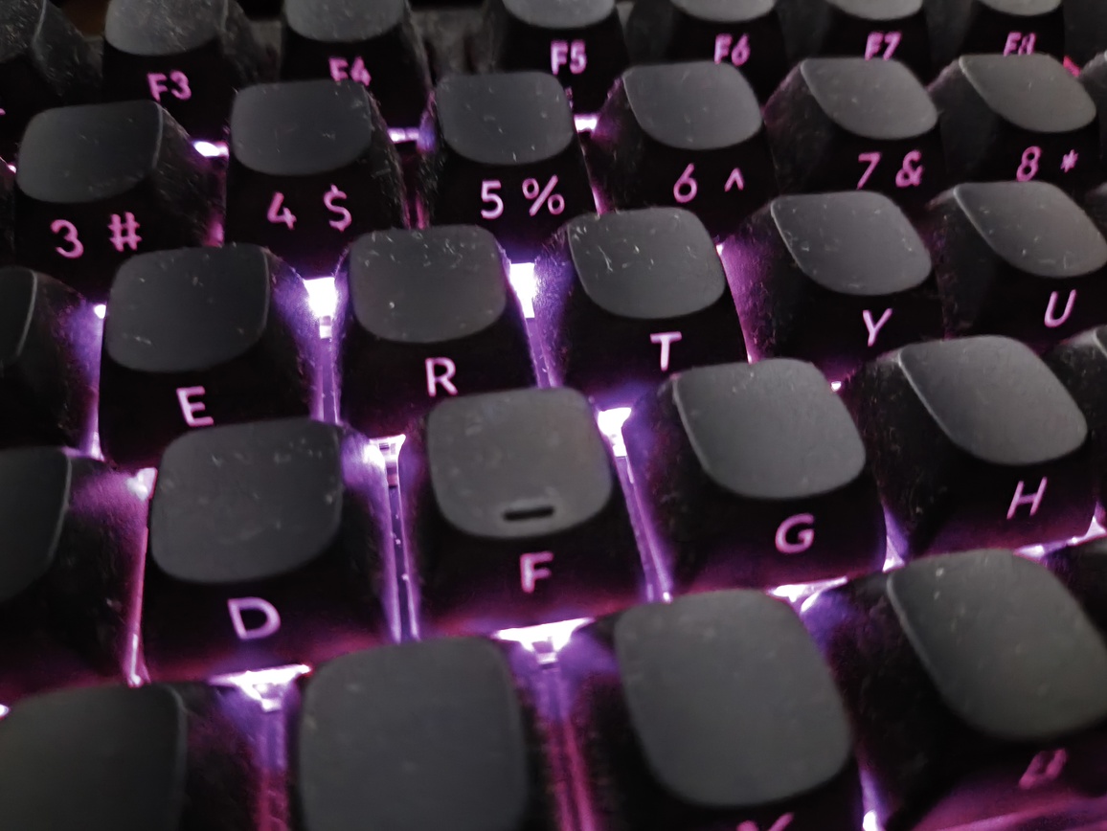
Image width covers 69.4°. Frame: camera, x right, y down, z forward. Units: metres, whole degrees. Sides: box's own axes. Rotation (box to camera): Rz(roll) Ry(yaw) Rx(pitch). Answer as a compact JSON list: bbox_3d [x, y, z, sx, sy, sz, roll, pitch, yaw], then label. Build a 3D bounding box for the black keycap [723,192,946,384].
[{"bbox_3d":[0.027,-0.014,0.076,0.018,0.010,0.018,-7,56,-9],"label":"black keycap"}]

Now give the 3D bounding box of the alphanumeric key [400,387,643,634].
[{"bbox_3d":[-0.003,0.006,0.061,0.018,0.010,0.018,-7,56,-9],"label":"alphanumeric key"}]

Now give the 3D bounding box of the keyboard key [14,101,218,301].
[{"bbox_3d":[-0.042,-0.022,0.075,0.018,0.009,0.018,-7,58,-9],"label":"keyboard key"}]

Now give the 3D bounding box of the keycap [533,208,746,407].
[{"bbox_3d":[0.008,-0.012,0.073,0.018,0.009,0.018,-7,58,-9],"label":"keycap"}]

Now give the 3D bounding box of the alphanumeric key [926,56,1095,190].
[{"bbox_3d":[0.051,-0.033,0.090,0.018,0.009,0.018,-7,58,-9],"label":"alphanumeric key"}]

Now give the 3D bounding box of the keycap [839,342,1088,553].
[{"bbox_3d":[0.035,0.001,0.067,0.018,0.010,0.018,-7,56,-9],"label":"keycap"}]

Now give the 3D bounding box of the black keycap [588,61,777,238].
[{"bbox_3d":[0.014,-0.029,0.084,0.018,0.009,0.018,-7,58,-9],"label":"black keycap"}]

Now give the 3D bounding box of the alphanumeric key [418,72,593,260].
[{"bbox_3d":[-0.005,-0.026,0.081,0.018,0.009,0.018,-7,58,-9],"label":"alphanumeric key"}]

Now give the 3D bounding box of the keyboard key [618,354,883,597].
[{"bbox_3d":[0.016,0.004,0.063,0.018,0.009,0.018,-7,58,-9],"label":"keyboard key"}]

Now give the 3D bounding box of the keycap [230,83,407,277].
[{"bbox_3d":[-0.024,-0.024,0.079,0.018,0.011,0.018,-7,56,-9],"label":"keycap"}]

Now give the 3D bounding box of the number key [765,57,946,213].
[{"bbox_3d":[0.032,-0.031,0.088,0.018,0.011,0.018,-7,56,-9],"label":"number key"}]

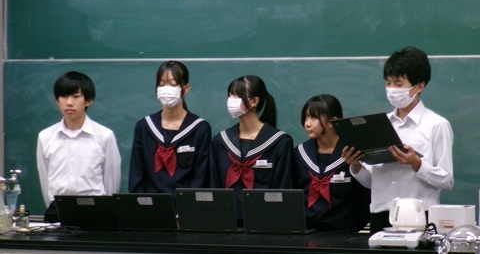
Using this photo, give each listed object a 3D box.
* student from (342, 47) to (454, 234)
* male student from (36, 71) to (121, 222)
[{"bbox_3d":[0.752,0.484,9.265,0.500,1.716,0.480,1,1,36],"label":"student"},{"bbox_3d":[-0.803,0.529,9.864,0.420,1.614,0.280,0,1,13],"label":"male student"}]

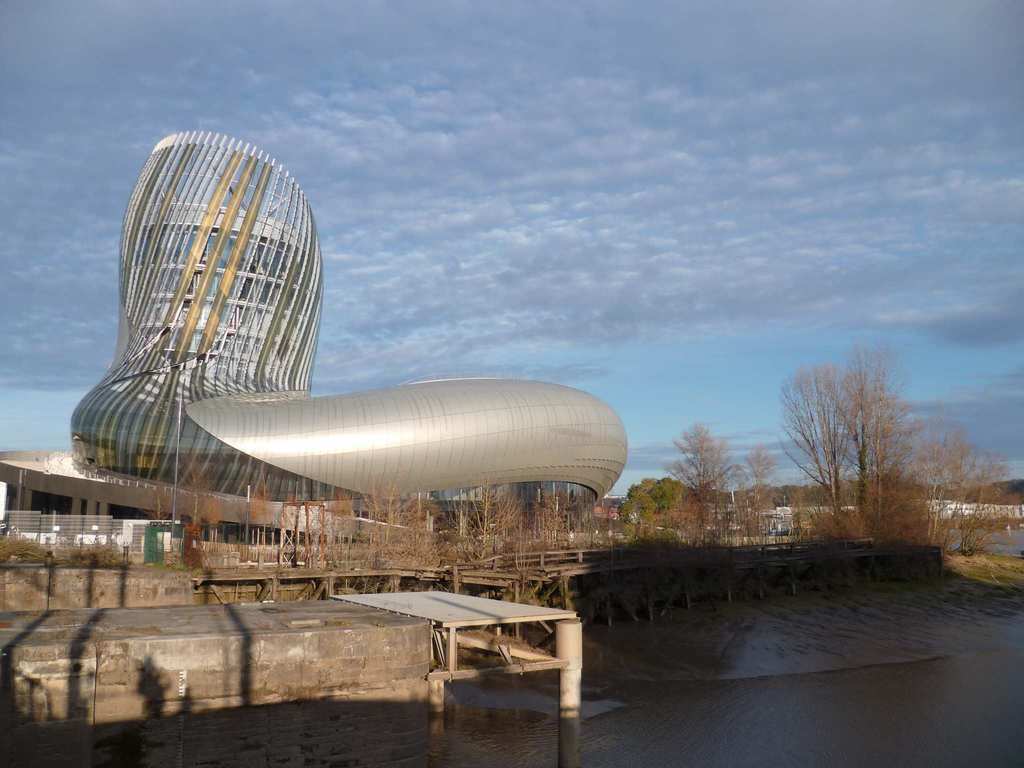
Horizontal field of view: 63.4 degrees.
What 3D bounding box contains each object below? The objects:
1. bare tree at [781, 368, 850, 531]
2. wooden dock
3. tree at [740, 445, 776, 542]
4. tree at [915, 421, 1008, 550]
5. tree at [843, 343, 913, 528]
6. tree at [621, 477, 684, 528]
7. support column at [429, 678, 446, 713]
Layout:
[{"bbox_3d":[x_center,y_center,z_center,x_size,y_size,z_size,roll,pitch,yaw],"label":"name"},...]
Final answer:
[{"bbox_3d":[29.757,6.503,80.946,7.040,17.480,7.040,0,-9,0],"label":"bare tree"},{"bbox_3d":[11.000,13.530,58.124,60.000,4.600,11.000,4,-10,-26],"label":"wooden dock"},{"bbox_3d":[24.792,10.920,83.306,3.620,9.670,3.620,0,-9,0],"label":"tree"},{"bbox_3d":[43.090,9.989,79.402,9.010,12.650,8.110,0,-9,0],"label":"tree"},{"bbox_3d":[36.313,5.773,82.069,7.130,19.330,7.130,0,-9,0],"label":"tree"},{"bbox_3d":[16.448,14.206,96.967,7.490,6.720,7.120,0,-9,0],"label":"tree"},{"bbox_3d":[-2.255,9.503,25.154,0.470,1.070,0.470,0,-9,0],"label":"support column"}]

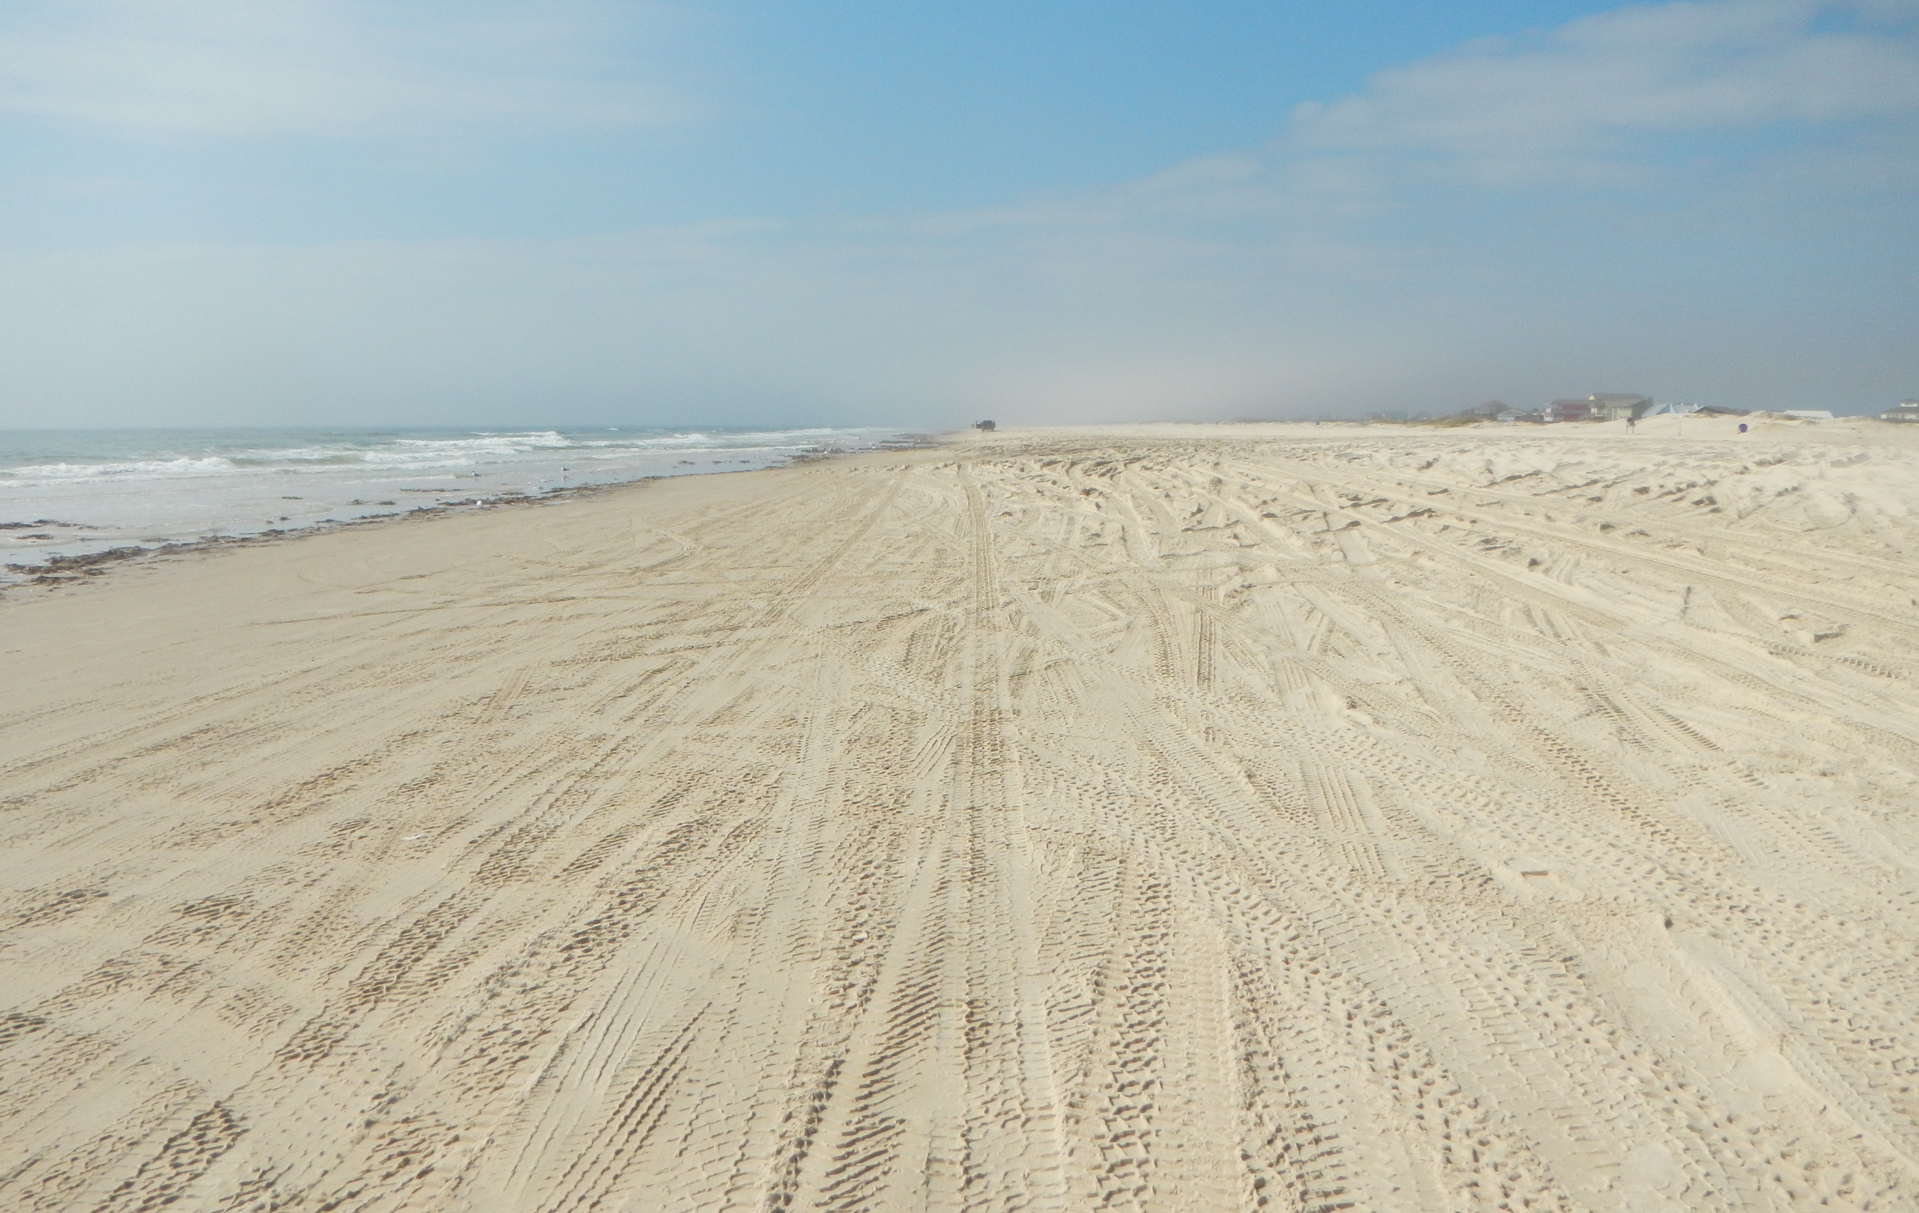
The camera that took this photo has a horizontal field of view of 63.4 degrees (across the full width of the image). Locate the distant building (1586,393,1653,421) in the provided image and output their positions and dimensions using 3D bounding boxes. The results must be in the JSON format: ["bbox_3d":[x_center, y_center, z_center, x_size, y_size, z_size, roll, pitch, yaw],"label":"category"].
[{"bbox_3d":[142.465,-42.285,335.000,8.600,7.000,10.800,-5,8,-34],"label":"distant building"}]

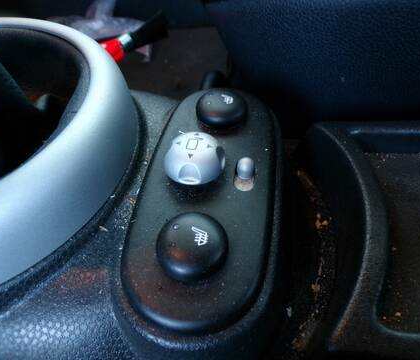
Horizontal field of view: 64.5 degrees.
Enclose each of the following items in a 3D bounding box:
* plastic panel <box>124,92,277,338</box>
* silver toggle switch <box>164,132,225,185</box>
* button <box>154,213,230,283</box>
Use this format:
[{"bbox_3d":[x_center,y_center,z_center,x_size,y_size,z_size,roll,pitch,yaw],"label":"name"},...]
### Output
[{"bbox_3d":[0.000,-0.001,0.152,0.057,0.012,0.136,6,50,5],"label":"plastic panel"},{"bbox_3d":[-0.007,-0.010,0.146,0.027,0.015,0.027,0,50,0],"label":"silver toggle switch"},{"bbox_3d":[-0.006,0.024,0.124,0.027,0.008,0.027,0,50,0],"label":"button"}]

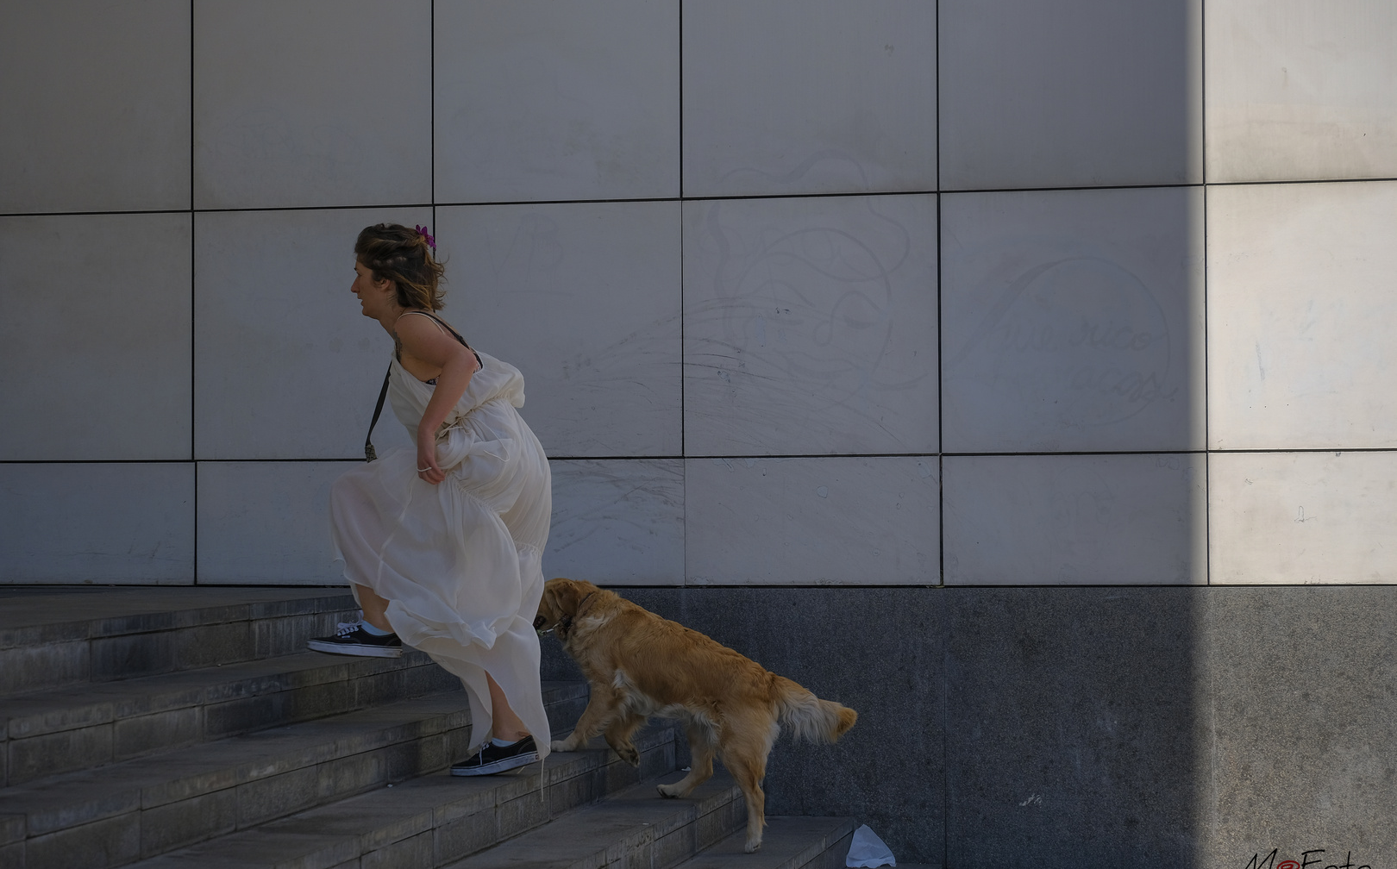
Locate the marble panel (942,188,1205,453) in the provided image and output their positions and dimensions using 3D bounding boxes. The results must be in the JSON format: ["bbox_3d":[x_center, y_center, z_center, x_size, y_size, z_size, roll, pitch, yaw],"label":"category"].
[{"bbox_3d":[1.252,-0.380,9.756,0.874,0.877,0.040,-1,-1,11],"label":"marble panel"}]

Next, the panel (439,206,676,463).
[{"bbox_3d":[-0.486,-0.362,10.091,0.874,0.877,0.040,-1,-1,11],"label":"panel"}]

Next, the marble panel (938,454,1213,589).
[{"bbox_3d":[1.256,0.285,9.740,0.874,0.433,0.040,-1,-1,11],"label":"marble panel"}]

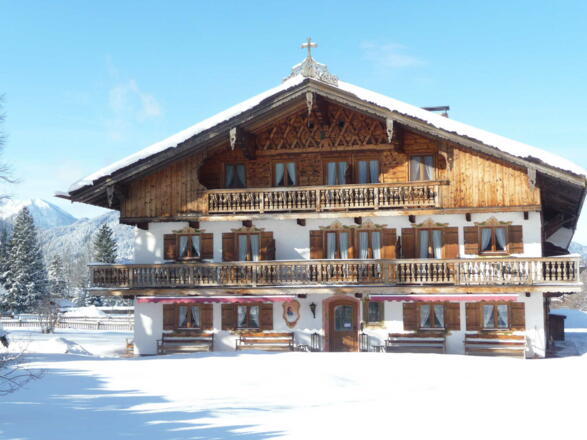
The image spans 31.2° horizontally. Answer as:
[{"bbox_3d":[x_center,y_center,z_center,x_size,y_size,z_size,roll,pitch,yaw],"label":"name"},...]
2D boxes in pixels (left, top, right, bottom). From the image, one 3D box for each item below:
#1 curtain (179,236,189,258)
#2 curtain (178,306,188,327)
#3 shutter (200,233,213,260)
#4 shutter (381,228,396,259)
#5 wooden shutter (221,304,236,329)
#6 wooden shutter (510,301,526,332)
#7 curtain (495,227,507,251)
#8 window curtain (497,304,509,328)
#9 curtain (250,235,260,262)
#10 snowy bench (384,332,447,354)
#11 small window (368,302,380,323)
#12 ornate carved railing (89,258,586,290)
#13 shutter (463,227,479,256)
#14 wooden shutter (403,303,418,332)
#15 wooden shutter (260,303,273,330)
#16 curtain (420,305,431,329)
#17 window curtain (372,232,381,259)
[{"bbox_3d":[-4.265,1.039,40.749,0.365,0.854,0.070,-2,-5,16],"label":"curtain"},{"bbox_3d":[-4.224,3.742,40.450,0.392,0.824,0.080,-2,-6,16],"label":"curtain"},{"bbox_3d":[-3.321,0.996,40.328,0.486,0.988,0.050,-2,-5,16],"label":"shutter"},{"bbox_3d":[3.490,1.296,38.367,0.503,1.972,0.050,-2,-5,16],"label":"shutter"},{"bbox_3d":[-2.490,3.769,40.635,0.576,1.001,0.060,-2,-4,17],"label":"wooden shutter"},{"bbox_3d":[8.016,3.468,37.480,0.504,1.013,0.060,-2,-4,17],"label":"wooden shutter"},{"bbox_3d":[7.219,0.661,36.614,0.394,0.802,0.100,-2,-5,15],"label":"curtain"},{"bbox_3d":[7.241,3.346,36.394,0.399,0.817,0.100,-2,-5,15],"label":"window curtain"},{"bbox_3d":[-1.451,1.375,39.864,0.379,1.614,0.080,-2,-6,16],"label":"curtain"},{"bbox_3d":[4.394,4.447,37.245,2.070,0.880,0.600,-2,-6,16],"label":"snowy bench"},{"bbox_3d":[2.890,3.300,37.505,0.435,0.711,0.120,-2,-5,15],"label":"small window"},{"bbox_3d":[0.931,1.883,36.862,17.654,1.117,0.250,-2,-5,15],"label":"ornate carved railing"},{"bbox_3d":[6.367,0.724,37.597,0.546,0.985,0.050,-2,-5,16],"label":"shutter"},{"bbox_3d":[4.135,3.409,37.045,0.543,0.965,0.060,-2,-5,15],"label":"wooden shutter"},{"bbox_3d":[-1.011,3.724,40.191,0.503,0.998,0.060,-2,-4,17],"label":"wooden shutter"},{"bbox_3d":[4.772,3.475,37.854,0.362,0.861,0.080,-2,-6,16],"label":"curtain"},{"bbox_3d":[3.041,1.249,38.655,0.322,1.623,0.070,-2,-5,16],"label":"window curtain"}]

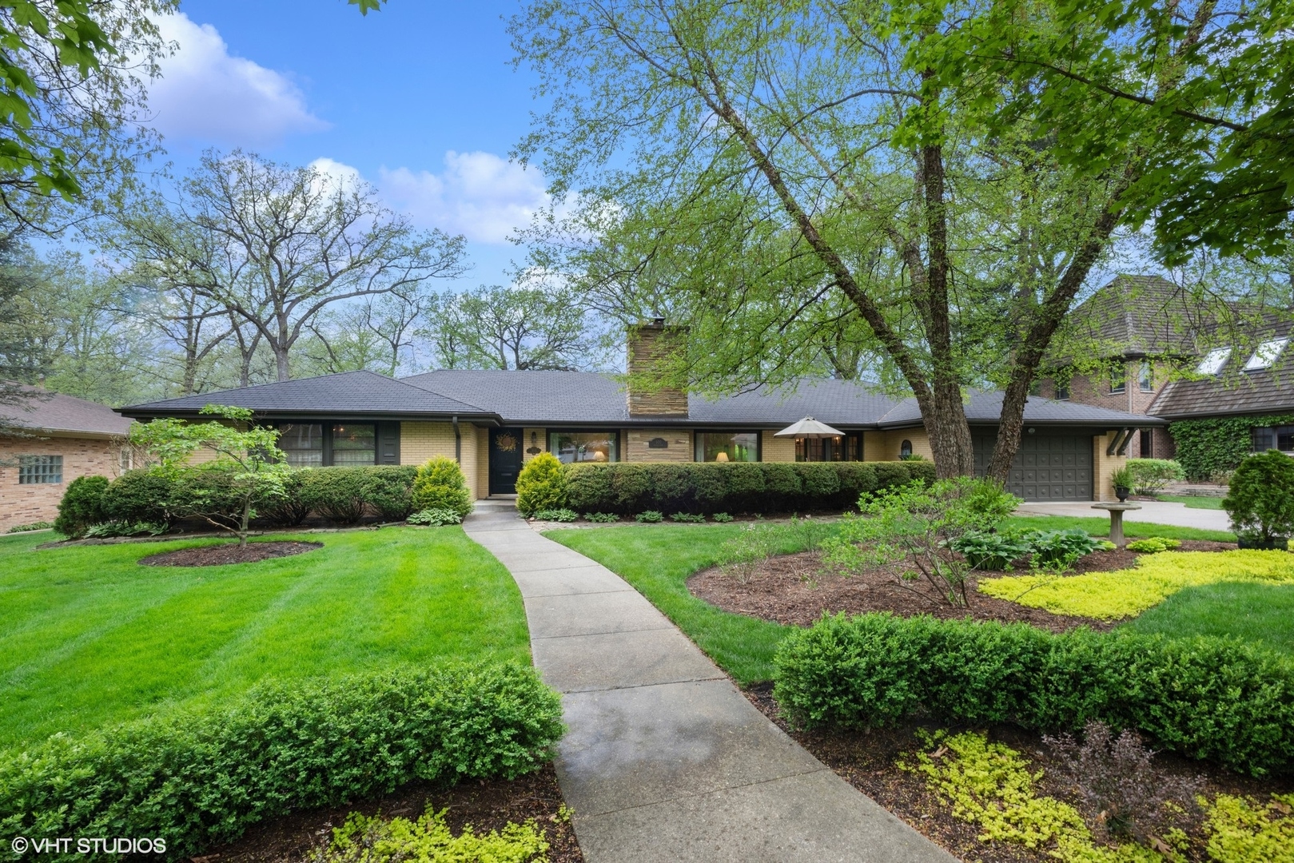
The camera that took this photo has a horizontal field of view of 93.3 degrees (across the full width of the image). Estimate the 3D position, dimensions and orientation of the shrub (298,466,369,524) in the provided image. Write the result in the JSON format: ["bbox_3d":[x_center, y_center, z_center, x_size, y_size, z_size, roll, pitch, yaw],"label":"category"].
[{"bbox_3d":[-7.424,1.511,14.500,1.600,1.367,1.420,0,-2,-10],"label":"shrub"}]

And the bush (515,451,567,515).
[{"bbox_3d":[-2.952,1.420,17.000,1.400,1.750,1.350,0,-1,0],"label":"bush"}]

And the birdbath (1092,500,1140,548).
[{"bbox_3d":[8.451,1.692,11.000,0.700,0.760,0.700,0,-1,0],"label":"birdbath"}]

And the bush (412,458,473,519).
[{"bbox_3d":[-5.037,1.371,15.000,1.470,1.576,1.450,0,-2,-10],"label":"bush"}]

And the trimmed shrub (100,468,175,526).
[{"bbox_3d":[-11.638,1.511,14.000,1.420,1.308,1.380,0,-2,-10],"label":"trimmed shrub"}]

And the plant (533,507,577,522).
[{"bbox_3d":[-2.333,2.115,15.500,1.050,0.310,0.750,0,-1,0],"label":"plant"}]

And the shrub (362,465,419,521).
[{"bbox_3d":[-6.182,1.506,14.800,1.380,1.371,1.350,0,-2,-10],"label":"shrub"}]

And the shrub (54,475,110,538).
[{"bbox_3d":[-12.402,1.635,13.400,1.000,1.385,1.000,0,-2,-10],"label":"shrub"}]

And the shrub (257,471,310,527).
[{"bbox_3d":[-8.825,1.604,14.800,1.300,1.350,1.250,0,-1,0],"label":"shrub"}]

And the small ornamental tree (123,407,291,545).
[{"bbox_3d":[-8.117,0.830,11.400,2.650,2.630,2.350,0,-1,0],"label":"small ornamental tree"}]

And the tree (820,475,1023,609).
[{"bbox_3d":[3.197,1.304,7.200,2.200,1.520,1.950,0,-1,0],"label":"tree"}]

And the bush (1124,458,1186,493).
[{"bbox_3d":[19.214,1.706,23.300,2.300,1.368,2.000,0,-2,-10],"label":"bush"}]

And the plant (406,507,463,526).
[{"bbox_3d":[-4.829,1.937,13.900,1.150,0.360,0.800,0,-2,-10],"label":"plant"}]

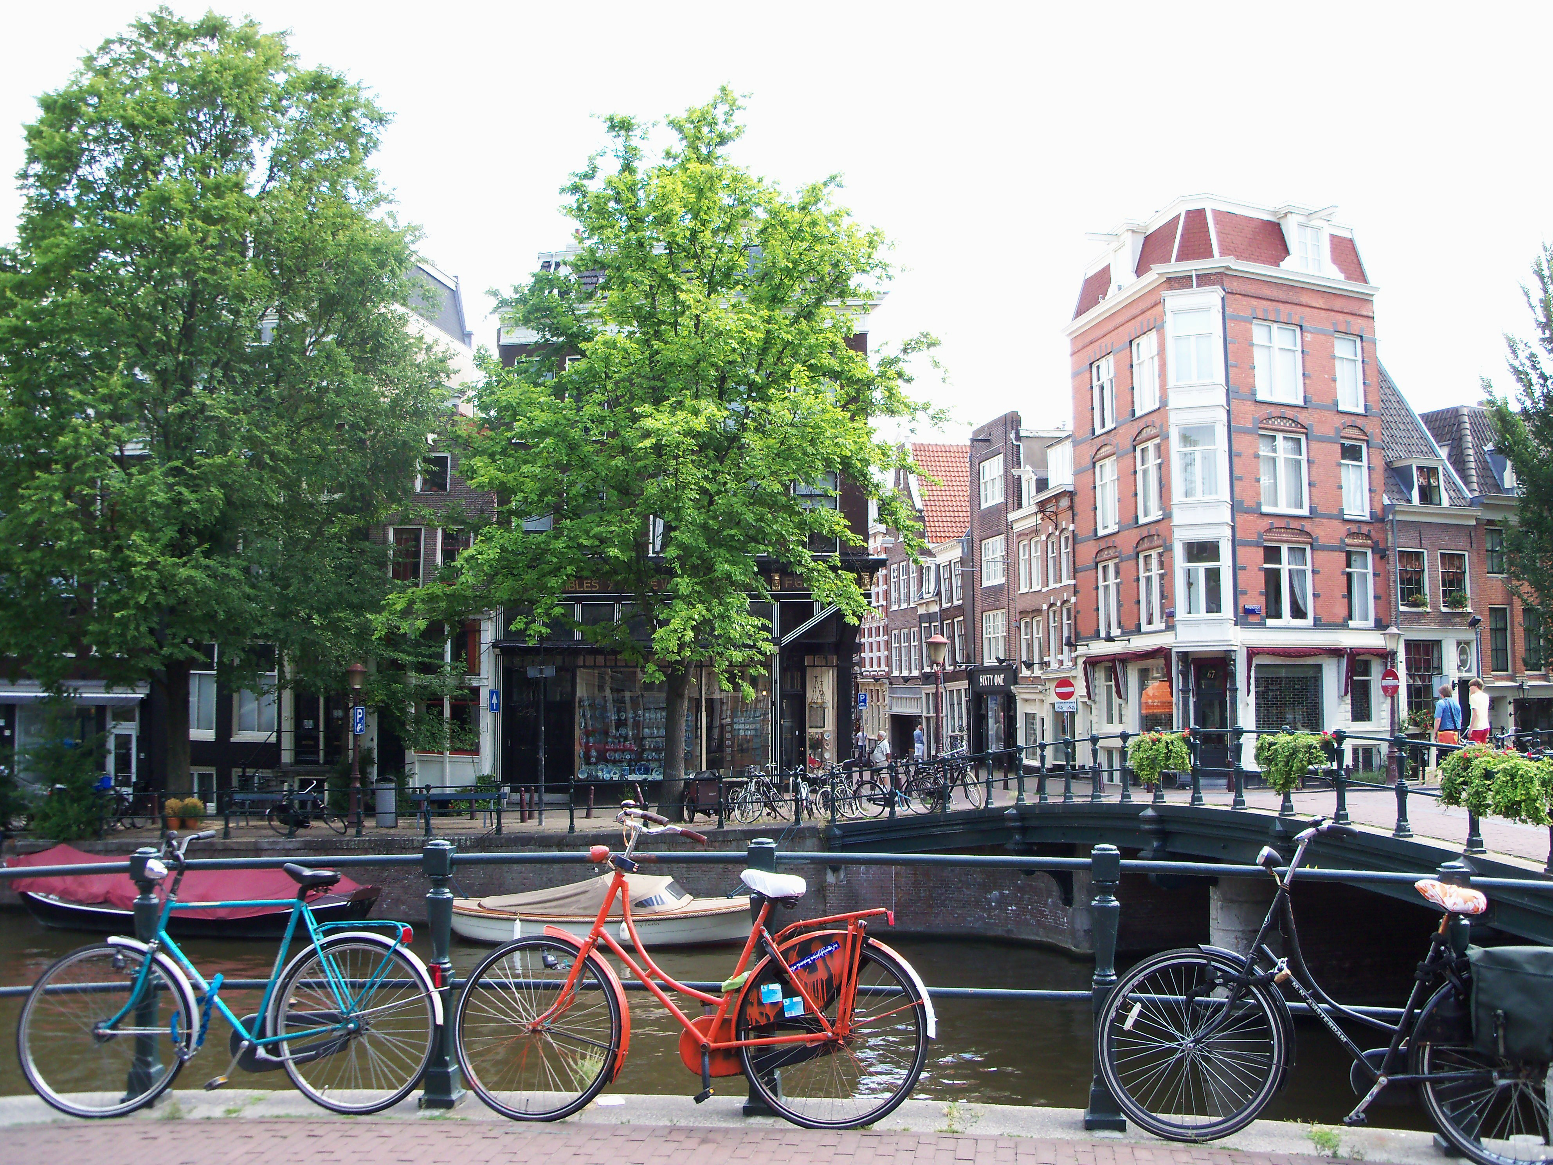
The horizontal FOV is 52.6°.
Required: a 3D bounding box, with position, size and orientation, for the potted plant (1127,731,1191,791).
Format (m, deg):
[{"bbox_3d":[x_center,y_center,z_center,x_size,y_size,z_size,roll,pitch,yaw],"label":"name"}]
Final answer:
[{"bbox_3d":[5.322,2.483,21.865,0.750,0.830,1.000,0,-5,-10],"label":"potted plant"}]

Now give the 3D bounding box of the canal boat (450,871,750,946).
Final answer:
[{"bbox_3d":[-3.278,6.185,30.199,6.200,1.420,2.100,-2,-5,13],"label":"canal boat"}]

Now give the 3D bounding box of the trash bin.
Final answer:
[{"bbox_3d":[-8.728,4.920,35.135,0.500,1.118,0.500,-1,-5,0],"label":"trash bin"}]

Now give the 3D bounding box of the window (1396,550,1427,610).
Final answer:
[{"bbox_3d":[18.659,-0.071,45.997,1.335,1.760,0.200,2,-5,-31],"label":"window"}]

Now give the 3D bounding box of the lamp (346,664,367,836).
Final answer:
[{"bbox_3d":[-9.456,3.658,35.336,0.470,3.736,0.470,-1,-5,0],"label":"lamp"}]

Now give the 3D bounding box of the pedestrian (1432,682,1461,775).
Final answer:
[{"bbox_3d":[12.150,2.713,28.357,0.550,1.720,0.380,0,-5,-14],"label":"pedestrian"}]

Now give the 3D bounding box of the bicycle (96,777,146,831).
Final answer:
[{"bbox_3d":[-15.630,5.295,37.533,1.750,1.180,0.600,-5,-6,42],"label":"bicycle"}]

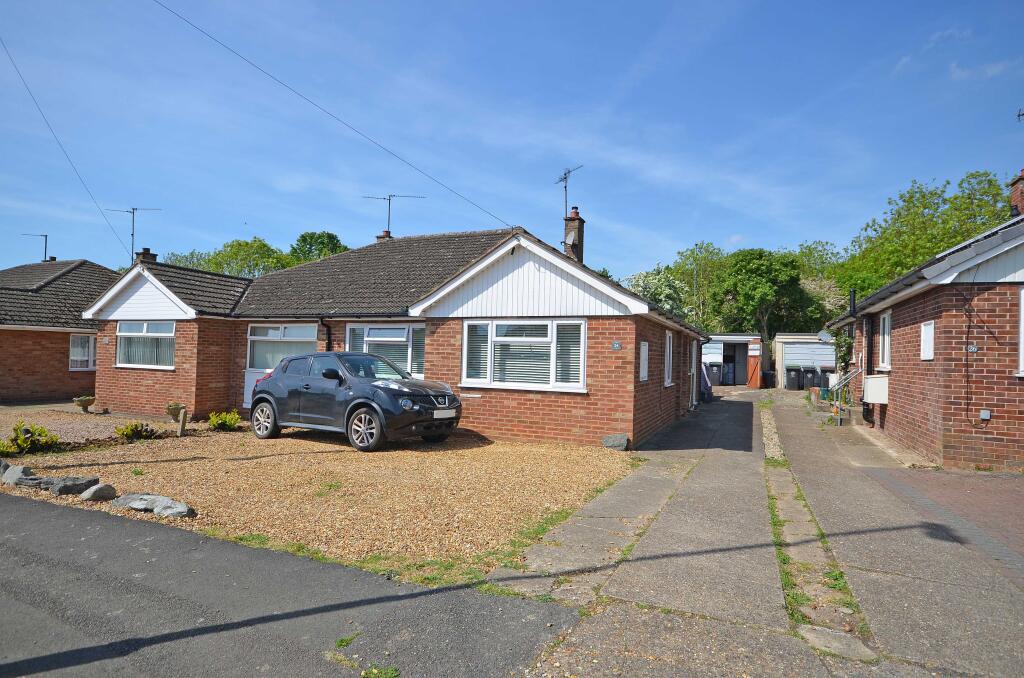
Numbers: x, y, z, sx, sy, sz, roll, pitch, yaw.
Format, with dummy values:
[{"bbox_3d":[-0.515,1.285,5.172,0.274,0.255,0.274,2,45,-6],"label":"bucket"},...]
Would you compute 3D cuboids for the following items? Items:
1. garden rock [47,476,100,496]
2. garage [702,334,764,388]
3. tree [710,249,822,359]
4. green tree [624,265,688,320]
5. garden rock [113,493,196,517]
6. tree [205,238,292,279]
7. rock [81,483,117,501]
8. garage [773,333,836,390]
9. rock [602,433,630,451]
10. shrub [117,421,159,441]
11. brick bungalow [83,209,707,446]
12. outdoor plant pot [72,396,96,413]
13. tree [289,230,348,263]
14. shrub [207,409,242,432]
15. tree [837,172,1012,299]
[{"bbox_3d":[-4.274,1.433,4.980,0.440,0.140,0.360,1,-2,25],"label":"garden rock"},{"bbox_3d":[10.878,1.036,25.572,2.780,2.380,5.000,1,-2,25],"label":"garage"},{"bbox_3d":[14.944,-1.378,30.000,6.200,7.500,5.800,1,-2,26],"label":"tree"},{"bbox_3d":[8.339,-0.984,29.898,4.400,6.787,4.400,1,-2,25],"label":"green tree"},{"bbox_3d":[-3.424,1.571,4.880,0.780,0.140,0.330,1,-2,18],"label":"garden rock"},{"bbox_3d":[-21.146,-2.820,41.000,7.500,10.200,7.000,2,-2,-27],"label":"tree"},{"bbox_3d":[-4.244,1.561,5.250,0.290,0.140,0.230,3,-2,-38],"label":"rock"},{"bbox_3d":[13.743,1.087,24.154,2.530,2.480,5.000,1,-2,25],"label":"garage"},{"bbox_3d":[1.642,1.604,8.030,0.410,0.235,0.280,1,-2,25],"label":"rock"},{"bbox_3d":[-6.524,1.565,8.900,0.620,0.310,0.500,3,-2,-36],"label":"shrub"},{"bbox_3d":[-2.048,-0.819,16.145,14.650,5.700,12.200,1,-2,25],"label":"brick bungalow"},{"bbox_3d":[-11.231,1.718,13.400,0.460,0.420,0.460,1,-2,25],"label":"outdoor plant pot"},{"bbox_3d":[-16.370,-3.229,43.000,6.300,11.400,6.000,2,-2,-21],"label":"tree"},{"bbox_3d":[-5.776,1.623,10.300,0.600,0.440,0.540,1,-2,25],"label":"shrub"},{"bbox_3d":[21.588,-3.153,27.000,8.000,11.200,7.500,0,-2,39],"label":"tree"}]

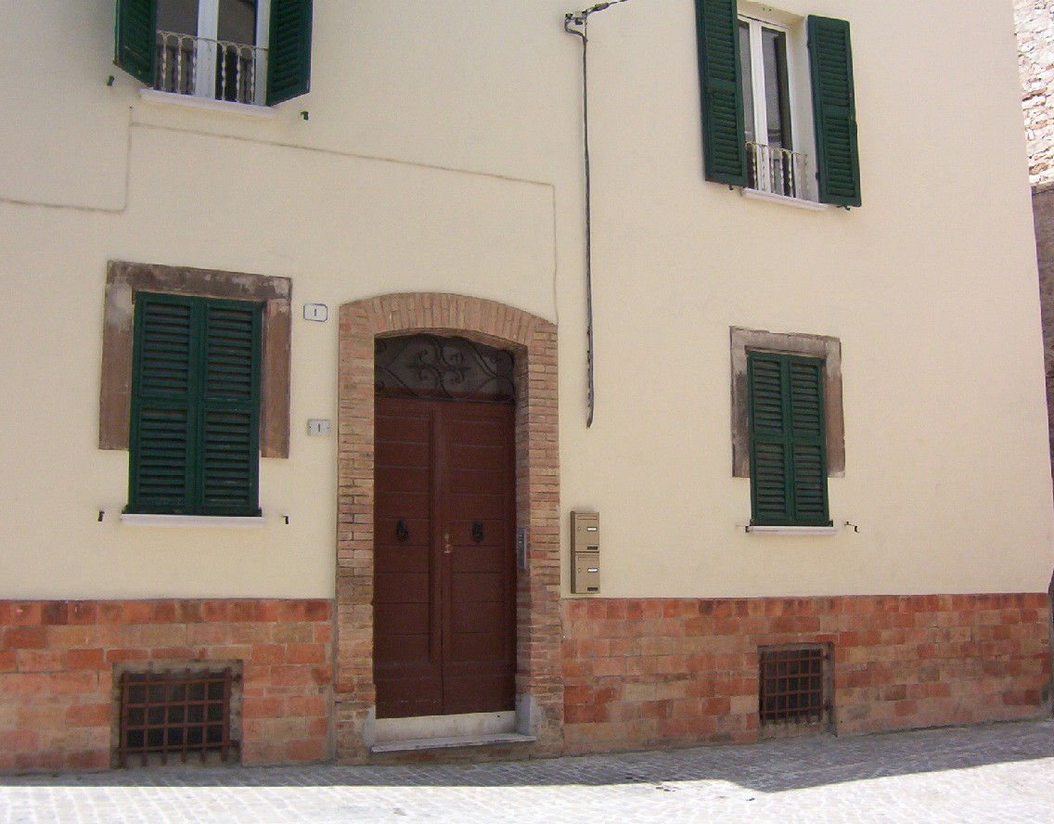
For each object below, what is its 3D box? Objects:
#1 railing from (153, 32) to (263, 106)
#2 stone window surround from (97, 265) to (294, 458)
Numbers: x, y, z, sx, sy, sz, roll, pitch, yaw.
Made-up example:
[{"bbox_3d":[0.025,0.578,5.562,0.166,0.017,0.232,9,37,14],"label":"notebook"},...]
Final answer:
[{"bbox_3d":[-2.294,-2.494,8.314,0.812,0.438,0.080,3,-8,-25],"label":"railing"},{"bbox_3d":[-2.315,-0.350,8.042,1.268,1.304,0.150,3,-8,-25],"label":"stone window surround"}]

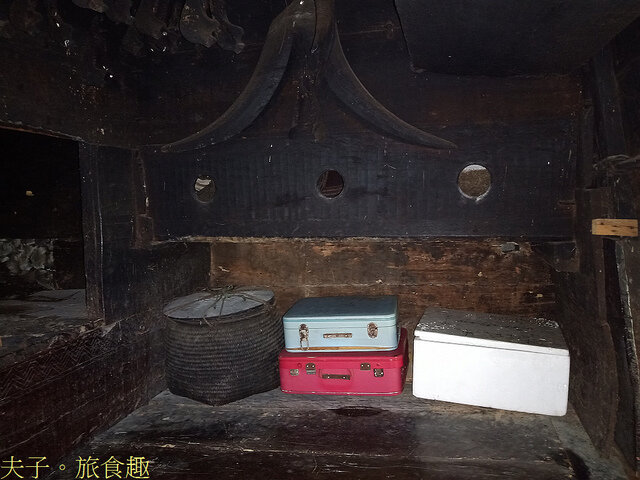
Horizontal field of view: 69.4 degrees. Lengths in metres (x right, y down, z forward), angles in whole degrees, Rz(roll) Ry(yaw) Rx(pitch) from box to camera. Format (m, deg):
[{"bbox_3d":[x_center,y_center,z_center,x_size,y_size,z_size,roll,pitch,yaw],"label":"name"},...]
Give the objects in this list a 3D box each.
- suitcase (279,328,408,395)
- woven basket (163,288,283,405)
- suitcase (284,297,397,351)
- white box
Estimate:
[{"bbox_3d":[0.117,0.543,2.096,0.515,0.171,0.342,-1,8,9],"label":"suitcase"},{"bbox_3d":[-0.429,0.468,2.126,0.514,0.360,0.514,-2,8,0],"label":"woven basket"},{"bbox_3d":[0.111,0.377,2.122,0.482,0.151,0.334,-1,8,9],"label":"suitcase"},{"bbox_3d":[0.709,0.491,1.952,0.559,0.262,0.380,1,8,21],"label":"white box"}]

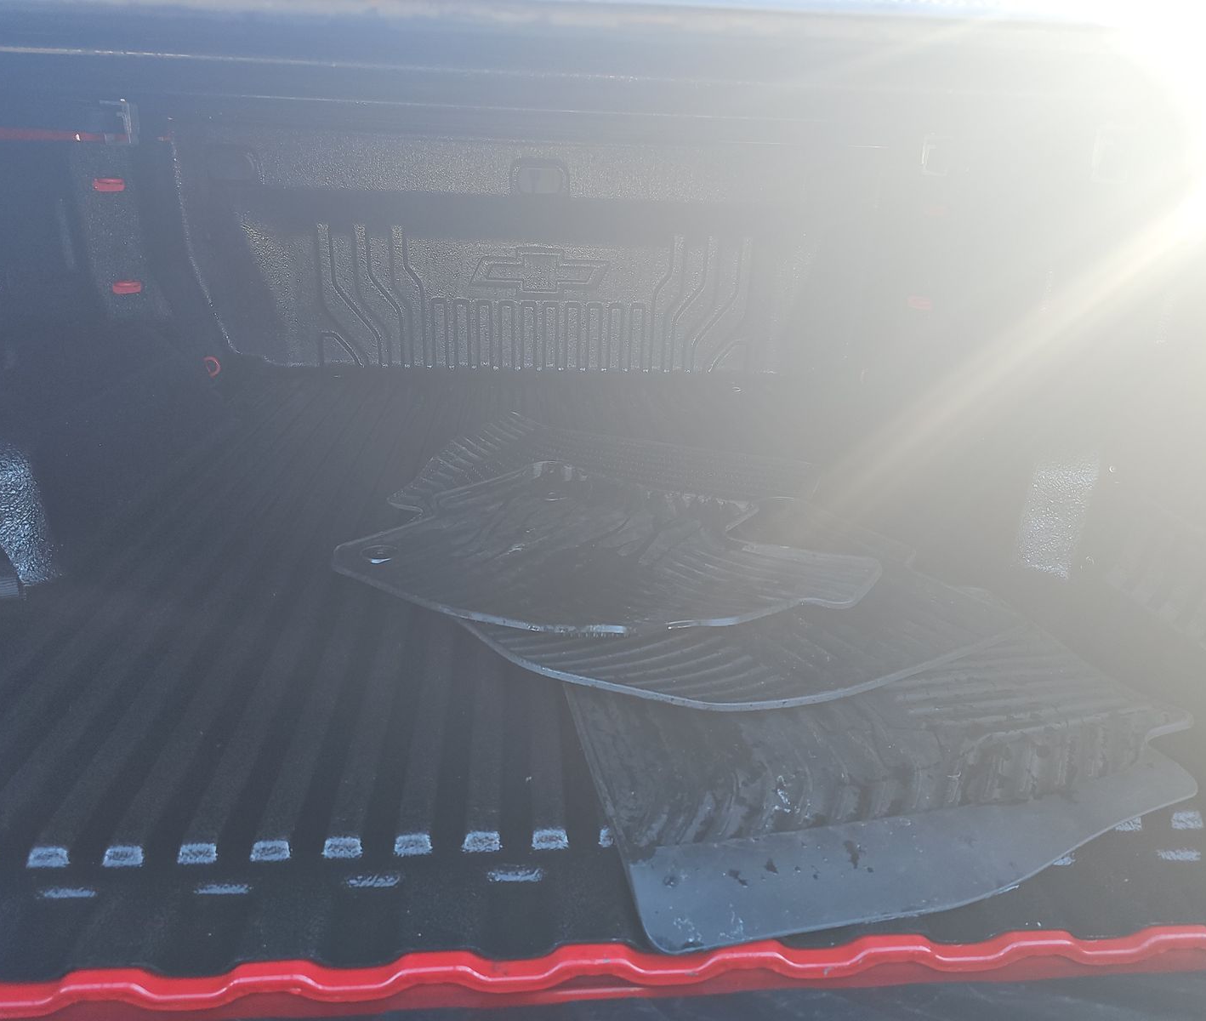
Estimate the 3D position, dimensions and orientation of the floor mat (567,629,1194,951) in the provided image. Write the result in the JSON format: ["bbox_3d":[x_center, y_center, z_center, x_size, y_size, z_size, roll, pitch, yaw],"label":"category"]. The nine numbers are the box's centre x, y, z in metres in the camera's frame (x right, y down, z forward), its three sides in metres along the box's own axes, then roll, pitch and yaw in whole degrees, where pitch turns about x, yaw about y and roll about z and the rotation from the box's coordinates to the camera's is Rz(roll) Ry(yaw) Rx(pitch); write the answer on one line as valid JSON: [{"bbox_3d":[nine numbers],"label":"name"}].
[{"bbox_3d":[0.226,0.159,0.813,0.525,0.055,0.475,-2,21,-11],"label":"floor mat"}]

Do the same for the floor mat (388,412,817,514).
[{"bbox_3d":[-0.018,-0.053,1.353,0.580,0.050,0.552,11,22,21],"label":"floor mat"}]

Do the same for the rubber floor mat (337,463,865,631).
[{"bbox_3d":[0.021,0.047,1.066,0.537,0.050,0.470,16,24,31],"label":"rubber floor mat"}]

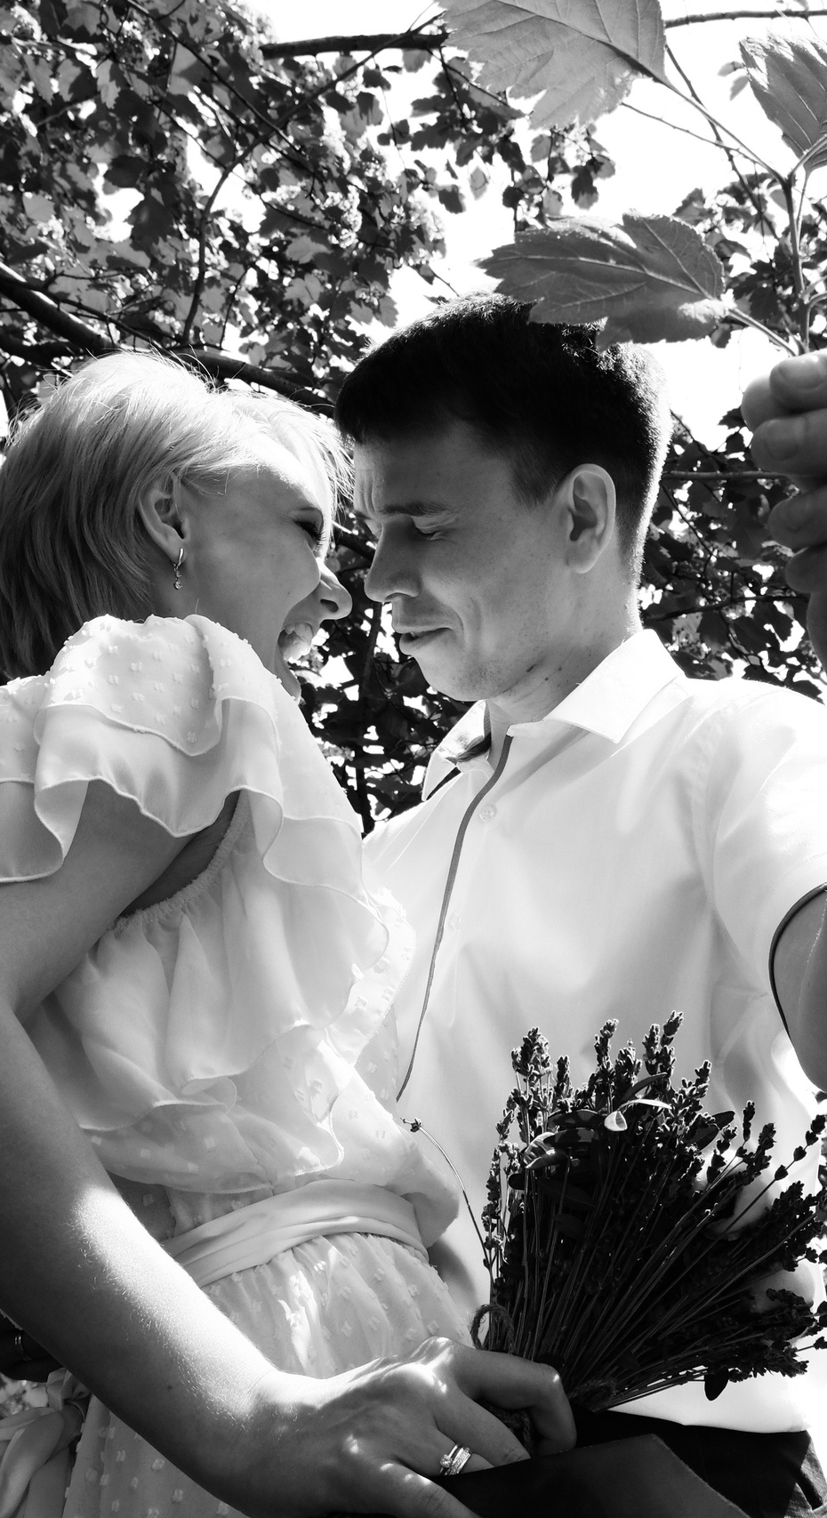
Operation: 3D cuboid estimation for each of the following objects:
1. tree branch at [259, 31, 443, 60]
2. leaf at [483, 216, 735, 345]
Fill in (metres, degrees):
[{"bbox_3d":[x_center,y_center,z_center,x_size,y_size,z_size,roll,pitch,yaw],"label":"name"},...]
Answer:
[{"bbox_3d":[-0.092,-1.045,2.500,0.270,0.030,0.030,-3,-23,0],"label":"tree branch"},{"bbox_3d":[0.066,-0.166,0.590,0.084,0.024,0.052,3,-23,-14],"label":"leaf"}]

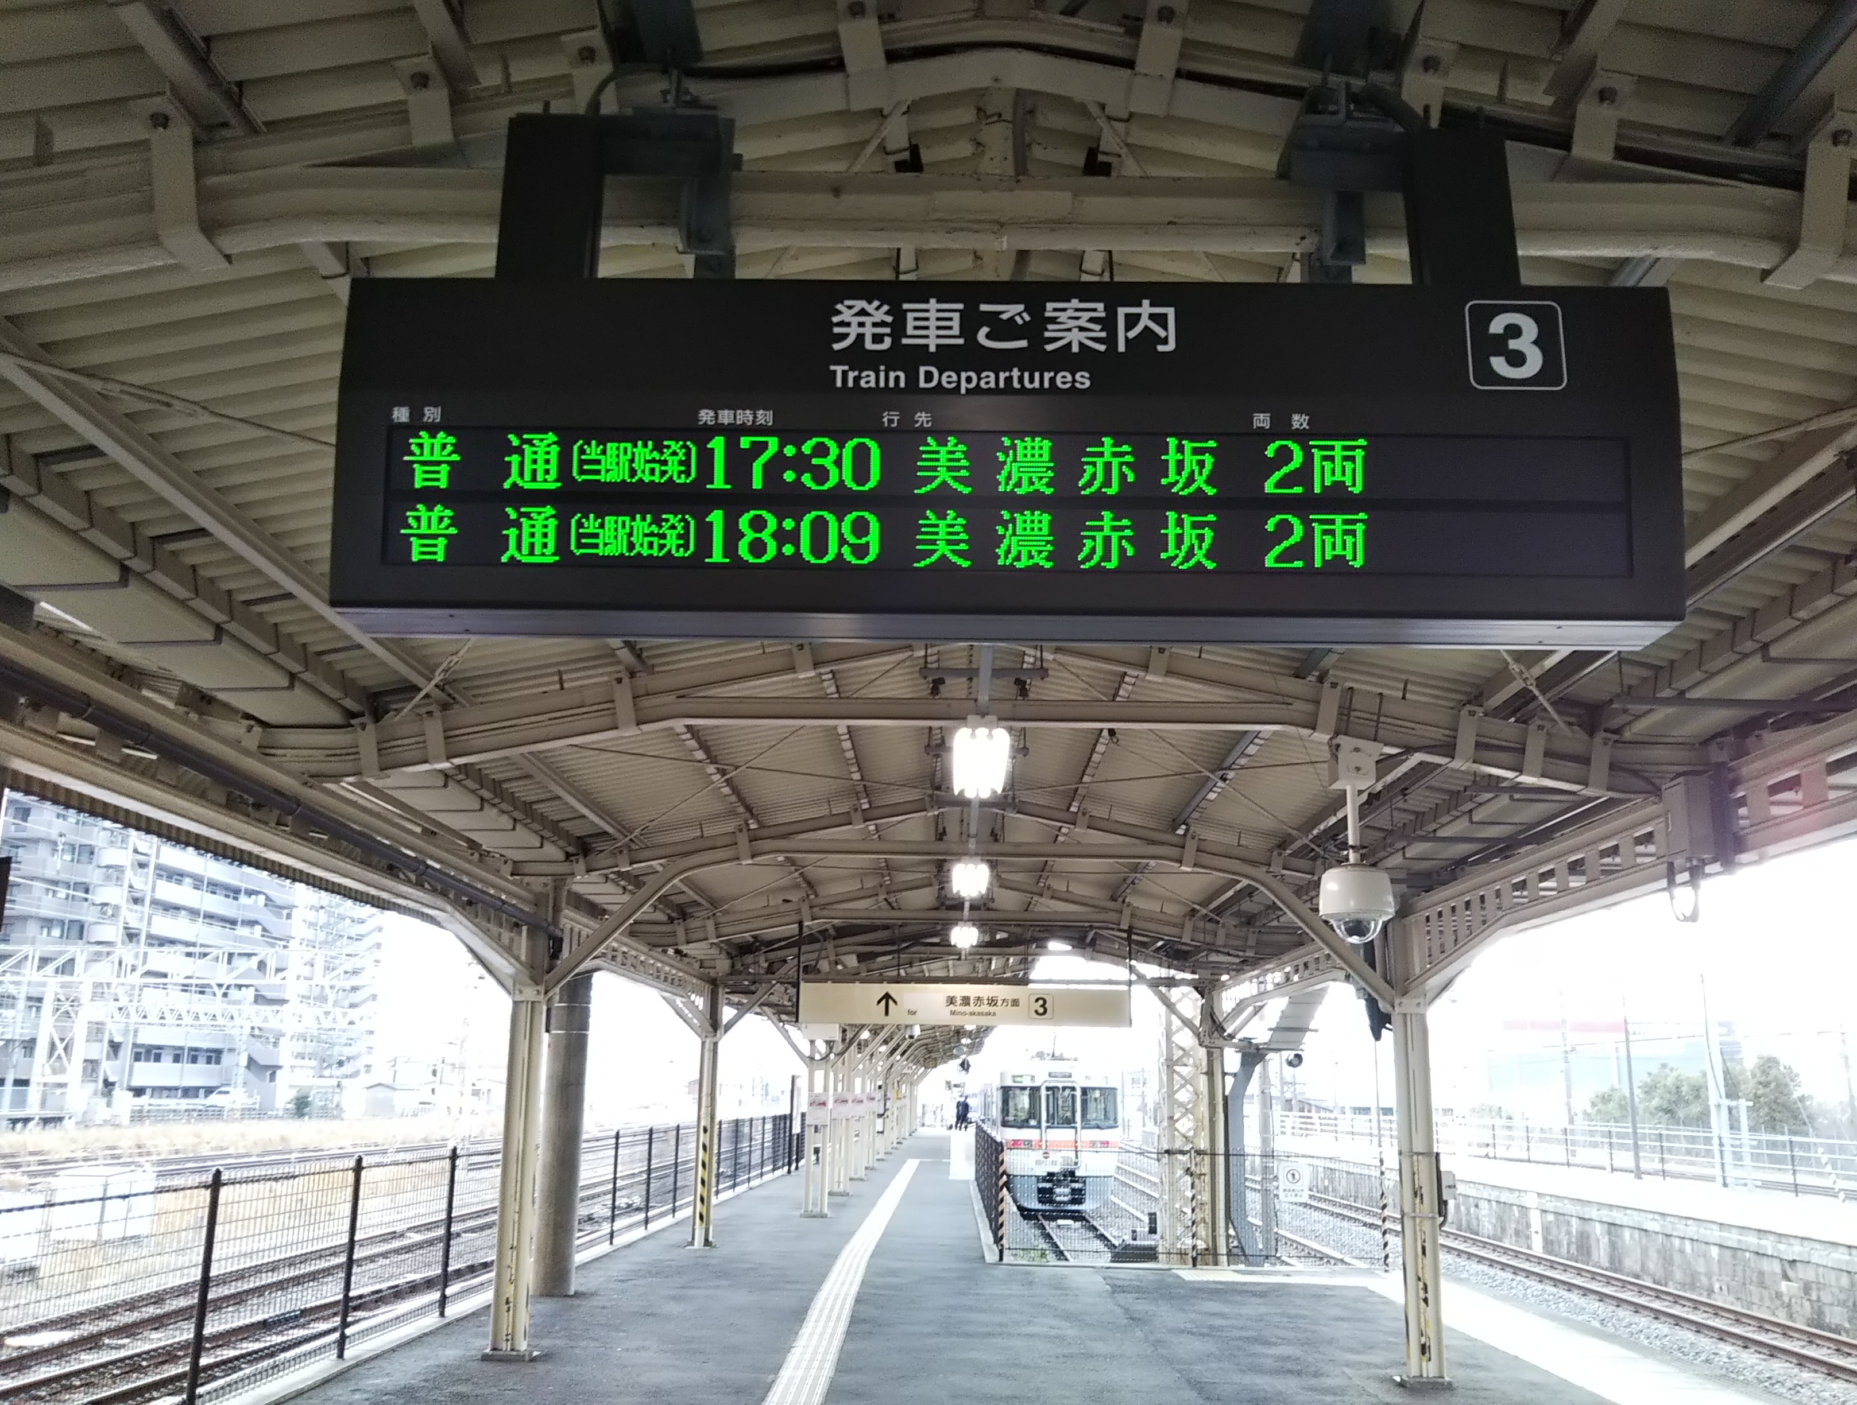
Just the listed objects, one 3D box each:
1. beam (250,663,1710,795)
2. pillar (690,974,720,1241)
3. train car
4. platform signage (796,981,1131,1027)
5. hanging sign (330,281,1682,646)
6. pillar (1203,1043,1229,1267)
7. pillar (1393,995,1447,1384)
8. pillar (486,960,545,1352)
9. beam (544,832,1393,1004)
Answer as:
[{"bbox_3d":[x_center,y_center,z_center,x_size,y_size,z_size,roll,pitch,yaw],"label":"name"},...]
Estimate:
[{"bbox_3d":[0.219,0.136,7.816,6.900,0.620,0.160,0,-14,1],"label":"beam"},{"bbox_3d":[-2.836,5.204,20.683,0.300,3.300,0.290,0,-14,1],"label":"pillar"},{"bbox_3d":[3.454,15.407,59.413,2.950,3.800,40.000,0,-14,1],"label":"train car"},{"bbox_3d":[0.354,3.050,16.442,3.390,0.430,0.190,0,-14,1],"label":"platform signage"},{"bbox_3d":[0.152,-0.470,3.333,2.630,0.660,0.330,0,-14,1],"label":"hanging sign"},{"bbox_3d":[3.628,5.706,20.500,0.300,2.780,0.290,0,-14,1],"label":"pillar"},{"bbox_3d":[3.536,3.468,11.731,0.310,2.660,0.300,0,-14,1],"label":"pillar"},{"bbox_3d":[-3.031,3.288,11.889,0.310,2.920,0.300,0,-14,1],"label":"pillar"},{"bbox_3d":[0.298,1.615,12.262,6.410,1.270,0.170,0,-14,1],"label":"beam"}]

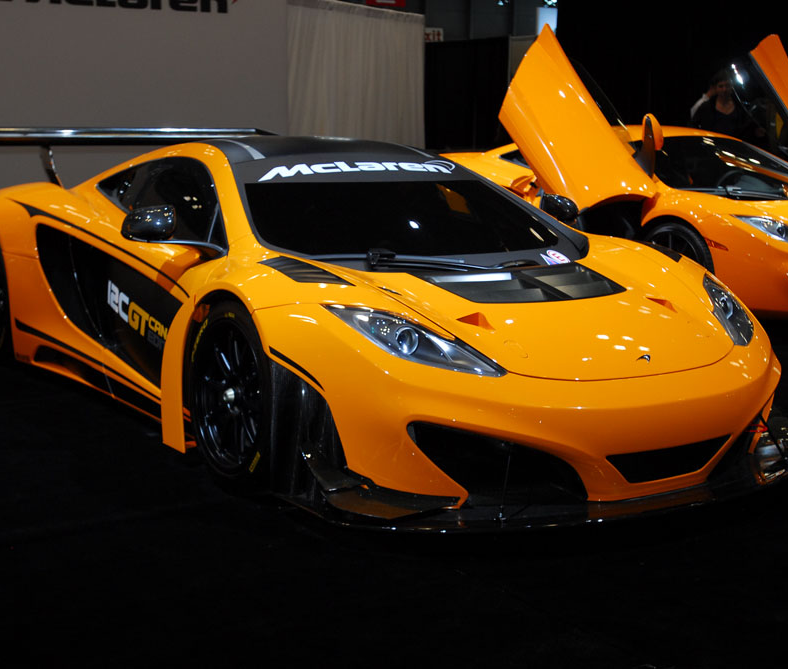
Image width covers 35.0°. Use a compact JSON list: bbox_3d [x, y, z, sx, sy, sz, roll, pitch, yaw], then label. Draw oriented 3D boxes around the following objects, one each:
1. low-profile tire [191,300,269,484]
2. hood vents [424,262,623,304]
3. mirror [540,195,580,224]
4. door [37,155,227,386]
[{"bbox_3d":[-0.421,0.198,4.106,0.280,0.650,0.650,-5,12,-33],"label":"low-profile tire"},{"bbox_3d":[0.442,-0.172,4.240,0.690,0.060,0.350,-5,21,-33],"label":"hood vents"},{"bbox_3d":[0.720,-0.548,5.520,0.205,0.135,0.140,-5,12,-33],"label":"mirror"},{"bbox_3d":[-1.032,-0.320,5.123,0.420,0.820,1.580,-5,12,-33],"label":"door"}]

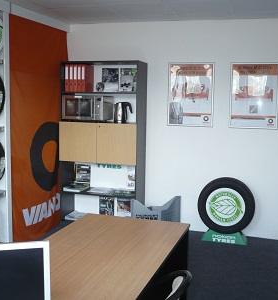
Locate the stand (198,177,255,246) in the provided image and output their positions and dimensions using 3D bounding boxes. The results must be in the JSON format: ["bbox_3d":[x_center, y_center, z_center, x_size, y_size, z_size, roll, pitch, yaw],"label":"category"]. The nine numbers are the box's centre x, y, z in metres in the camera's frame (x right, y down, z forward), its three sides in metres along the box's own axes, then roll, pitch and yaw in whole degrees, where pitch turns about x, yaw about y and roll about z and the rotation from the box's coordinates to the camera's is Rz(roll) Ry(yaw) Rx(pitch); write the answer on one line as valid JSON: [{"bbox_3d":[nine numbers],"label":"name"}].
[{"bbox_3d":[0.973,0.665,4.516,0.628,0.710,0.220,3,8,16],"label":"stand"}]

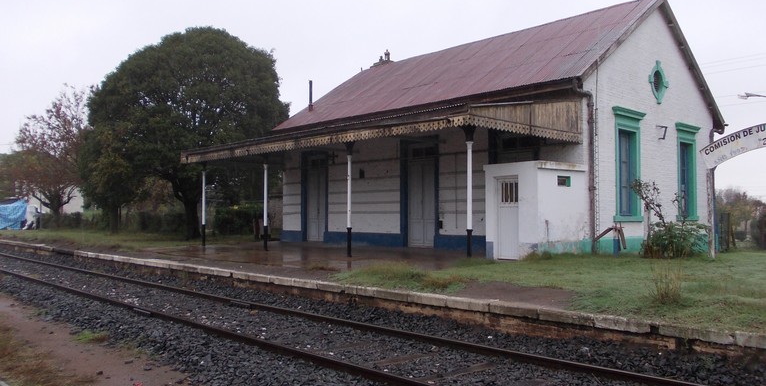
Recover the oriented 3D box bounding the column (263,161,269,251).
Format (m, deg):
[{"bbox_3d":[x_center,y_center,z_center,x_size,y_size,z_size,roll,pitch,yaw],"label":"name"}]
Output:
[{"bbox_3d":[-4.052,0.438,21.445,0.170,3.100,0.170,0,-2,0],"label":"column"}]

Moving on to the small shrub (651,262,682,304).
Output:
[{"bbox_3d":[3.982,1.257,8.699,0.460,0.620,0.440,-1,-2,24],"label":"small shrub"}]

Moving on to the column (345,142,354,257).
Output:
[{"bbox_3d":[-0.974,0.187,18.219,0.240,3.365,0.240,0,-2,0],"label":"column"}]

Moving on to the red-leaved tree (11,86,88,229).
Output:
[{"bbox_3d":[-30.644,-3.451,57.000,6.994,12.883,6.810,1,-2,-28],"label":"red-leaved tree"}]

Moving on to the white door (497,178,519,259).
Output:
[{"bbox_3d":[3.251,0.673,15.922,0.060,2.083,0.740,2,-3,-44],"label":"white door"}]

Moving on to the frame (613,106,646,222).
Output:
[{"bbox_3d":[7.473,-0.819,18.730,2.009,3.360,0.250,2,-3,-44],"label":"frame"}]

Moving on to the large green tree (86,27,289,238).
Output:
[{"bbox_3d":[-10.094,-3.124,31.982,10.120,10.843,9.707,0,-2,-18],"label":"large green tree"}]

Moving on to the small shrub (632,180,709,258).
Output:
[{"bbox_3d":[8.346,0.769,17.980,2.206,2.264,1.700,-1,-2,25],"label":"small shrub"}]

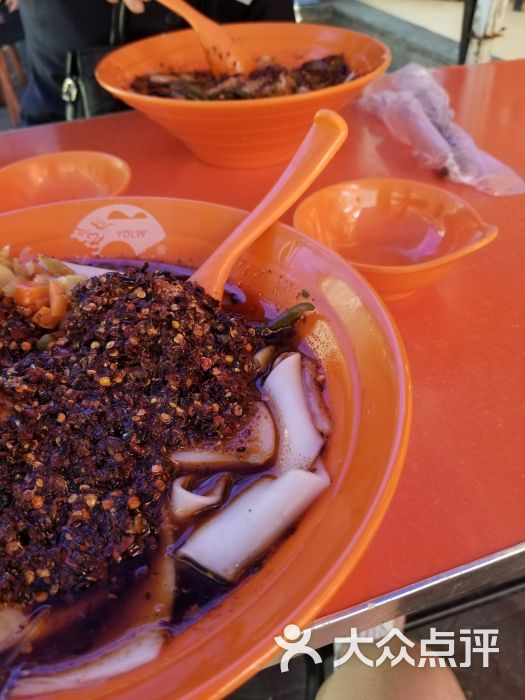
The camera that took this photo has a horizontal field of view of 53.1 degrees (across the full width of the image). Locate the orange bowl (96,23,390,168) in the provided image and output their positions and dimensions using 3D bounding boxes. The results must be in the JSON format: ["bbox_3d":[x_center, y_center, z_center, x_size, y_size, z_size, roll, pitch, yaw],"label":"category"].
[{"bbox_3d":[-0.016,-0.227,0.483,0.252,0.077,0.252,-2,43,2],"label":"orange bowl"}]

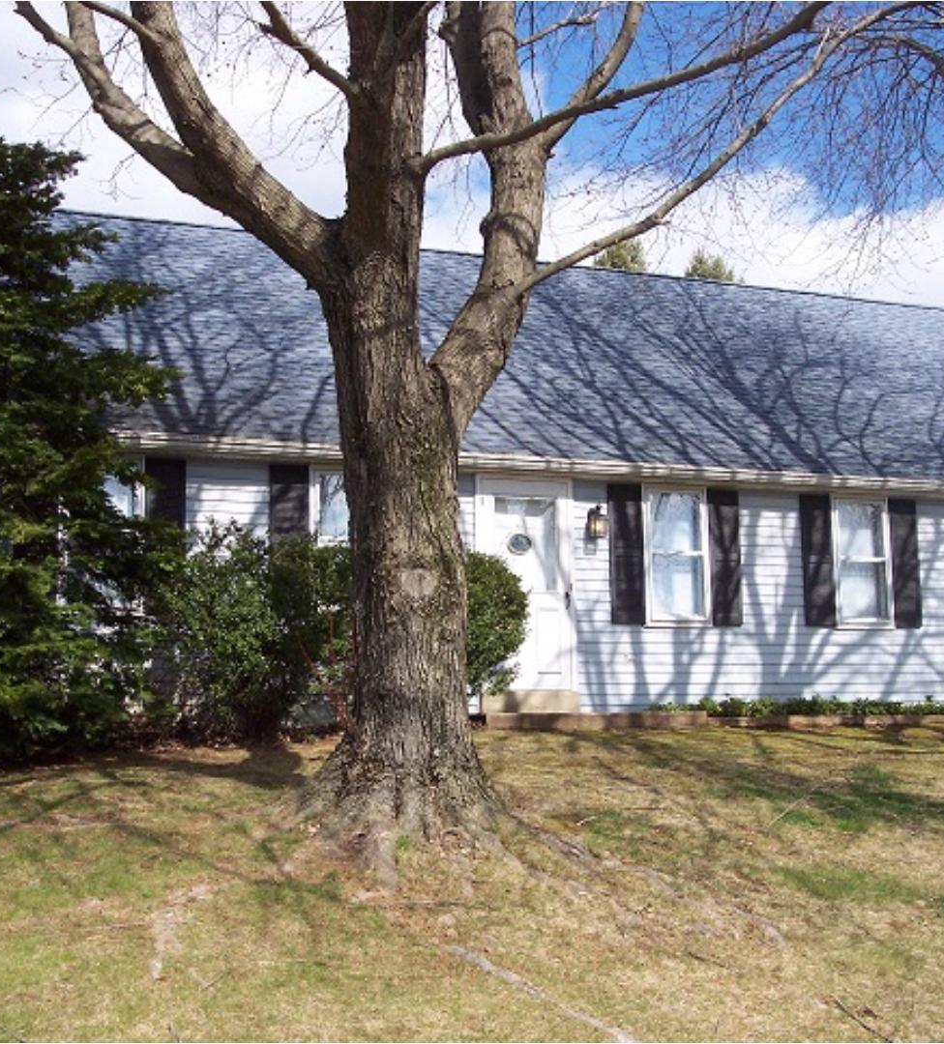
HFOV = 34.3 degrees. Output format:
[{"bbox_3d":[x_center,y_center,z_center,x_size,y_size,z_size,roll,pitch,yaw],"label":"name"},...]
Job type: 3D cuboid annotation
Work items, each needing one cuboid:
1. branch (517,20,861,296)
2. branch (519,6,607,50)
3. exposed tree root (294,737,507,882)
[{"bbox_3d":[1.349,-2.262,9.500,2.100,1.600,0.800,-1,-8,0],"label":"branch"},{"bbox_3d":[0.583,-3.154,9.750,0.550,0.260,0.250,-1,-8,0],"label":"branch"},{"bbox_3d":[-0.406,1.625,8.700,1.170,0.720,1.150,-1,-8,0],"label":"exposed tree root"}]

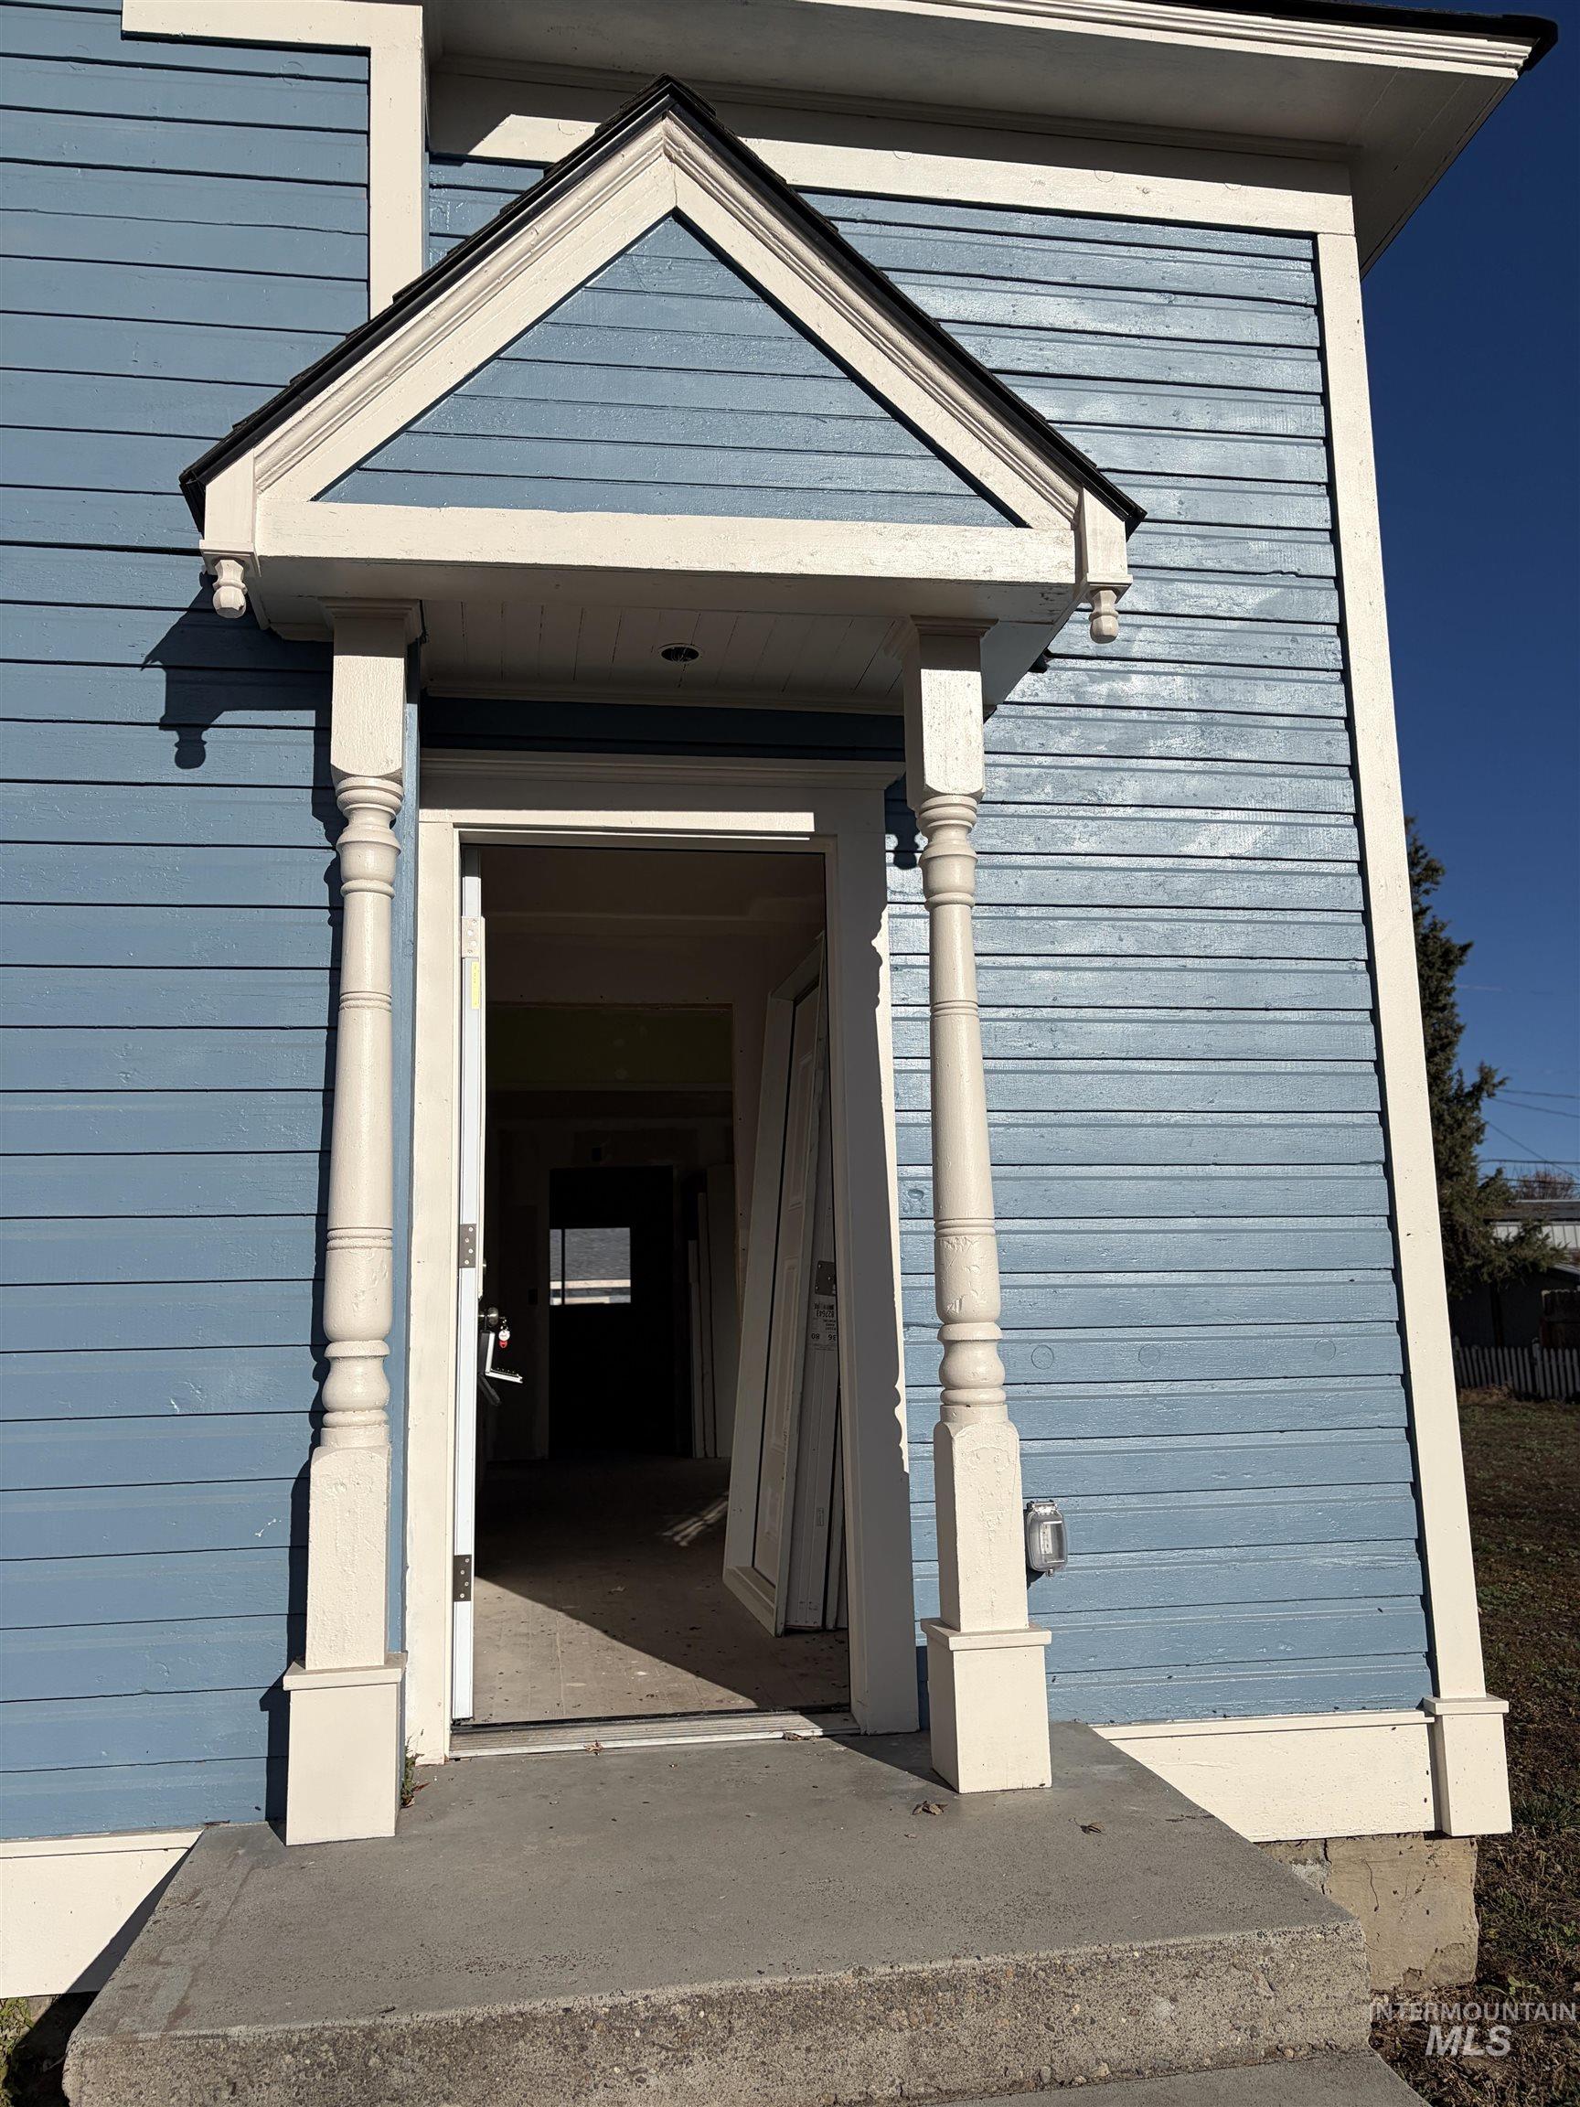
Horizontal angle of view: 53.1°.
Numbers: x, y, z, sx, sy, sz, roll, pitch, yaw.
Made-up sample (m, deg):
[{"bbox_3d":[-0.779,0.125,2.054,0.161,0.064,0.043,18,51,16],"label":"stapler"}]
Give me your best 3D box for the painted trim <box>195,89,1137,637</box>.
[{"bbox_3d":[-0.274,-1.382,3.604,1.915,1.194,0.813,0,-9,-8],"label":"painted trim"}]

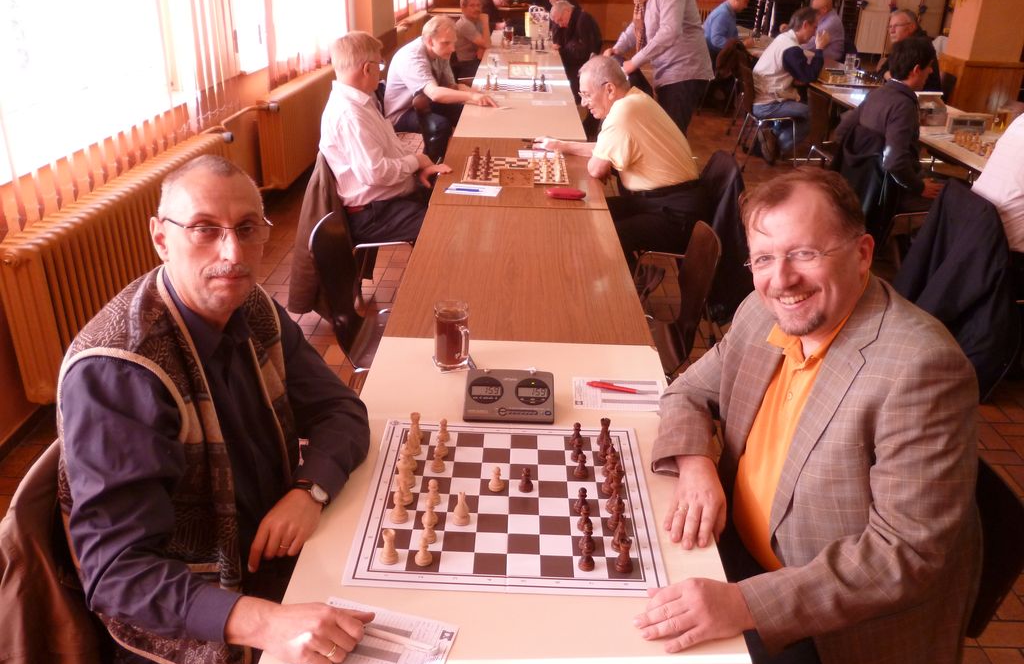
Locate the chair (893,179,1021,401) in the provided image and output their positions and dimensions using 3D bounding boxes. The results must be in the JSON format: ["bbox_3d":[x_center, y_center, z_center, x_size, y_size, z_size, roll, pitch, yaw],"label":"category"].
[{"bbox_3d":[2.078,-0.182,3.487,0.550,0.850,0.490,2,25,0],"label":"chair"}]

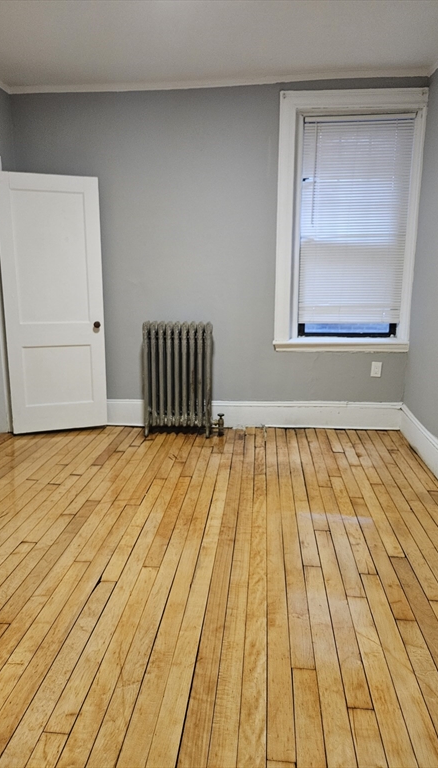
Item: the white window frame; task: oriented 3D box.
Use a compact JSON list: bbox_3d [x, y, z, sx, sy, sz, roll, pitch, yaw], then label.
[{"bbox_3d":[0.986,-1.205,3.952,1.056,1.927,0.140,1,13,5],"label":"white window frame"}]

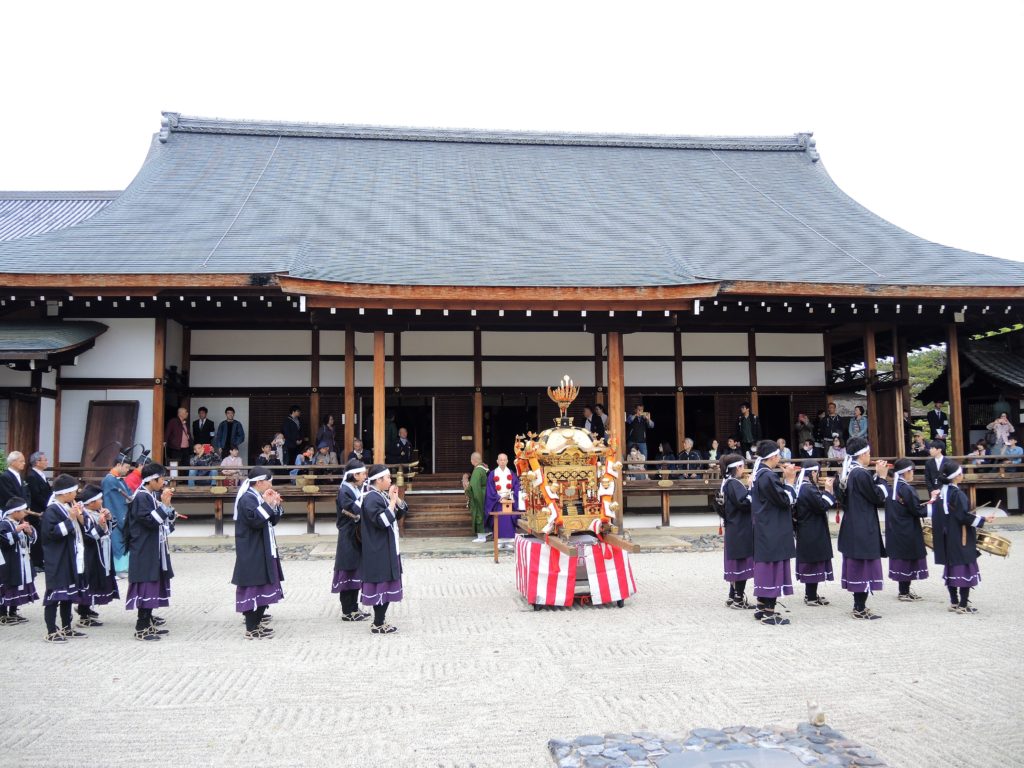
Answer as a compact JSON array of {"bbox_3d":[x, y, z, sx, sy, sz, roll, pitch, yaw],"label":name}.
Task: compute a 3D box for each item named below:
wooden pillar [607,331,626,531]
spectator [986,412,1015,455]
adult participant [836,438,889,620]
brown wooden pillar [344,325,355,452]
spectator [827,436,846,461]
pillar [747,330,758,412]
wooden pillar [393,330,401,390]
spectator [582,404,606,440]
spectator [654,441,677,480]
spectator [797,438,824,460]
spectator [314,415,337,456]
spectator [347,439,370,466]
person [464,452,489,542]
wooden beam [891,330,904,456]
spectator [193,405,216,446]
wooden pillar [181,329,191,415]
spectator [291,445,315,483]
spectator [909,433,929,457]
[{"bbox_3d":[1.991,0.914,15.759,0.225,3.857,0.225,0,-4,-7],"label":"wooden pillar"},{"bbox_3d":[11.598,1.384,19.569,0.600,1.423,0.450,-4,-6,36],"label":"spectator"},{"bbox_3d":[3.363,1.373,7.948,0.470,1.692,0.490,0,-5,-6],"label":"adult participant"},{"bbox_3d":[-3.510,0.421,17.862,0.200,3.357,0.200,0,-5,-6],"label":"brown wooden pillar"},{"bbox_3d":[7.198,1.687,18.367,0.460,1.055,0.700,-2,-5,12],"label":"spectator"},{"bbox_3d":[5.975,0.462,20.446,0.185,3.474,0.185,0,-5,-7],"label":"pillar"},{"bbox_3d":[-2.688,-0.567,19.444,0.170,1.374,0.170,0,-5,-7],"label":"wooden pillar"},{"bbox_3d":[1.950,1.327,20.021,0.380,1.659,0.520,2,-6,-30],"label":"spectator"},{"bbox_3d":[3.339,1.720,17.939,0.480,1.001,0.700,-3,-6,26],"label":"spectator"},{"bbox_3d":[6.341,1.573,17.546,0.500,0.815,0.600,-3,-6,28],"label":"spectator"},{"bbox_3d":[-4.239,1.445,18.797,0.480,1.507,0.360,3,-7,-37],"label":"spectator"},{"bbox_3d":[-3.117,1.575,16.870,0.500,0.908,0.600,0,-5,-7],"label":"spectator"},{"bbox_3d":[-0.620,2.005,14.757,0.460,1.583,0.500,-2,-5,17],"label":"person"},{"bbox_3d":[9.701,0.418,20.778,0.170,3.650,0.170,0,-4,-7],"label":"wooden beam"},{"bbox_3d":[-6.781,1.333,18.195,0.500,1.680,0.300,0,-4,-12],"label":"spectator"},{"bbox_3d":[-7.583,0.465,19.208,0.190,3.633,0.190,0,-5,-6],"label":"wooden pillar"},{"bbox_3d":[-4.284,1.742,16.997,0.520,0.964,0.700,0,-5,-8],"label":"spectator"},{"bbox_3d":[9.521,1.671,19.373,0.550,1.071,0.700,-1,-5,9],"label":"spectator"}]

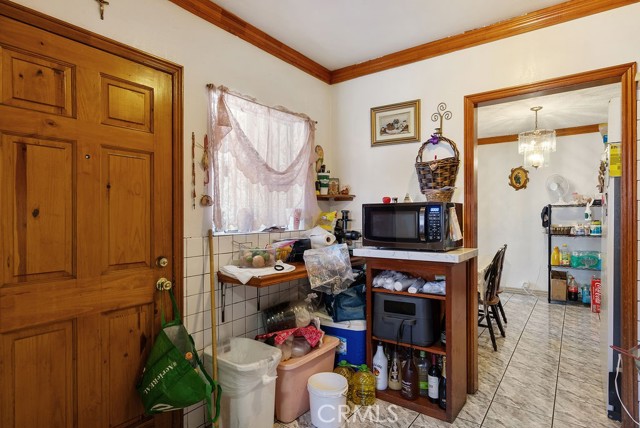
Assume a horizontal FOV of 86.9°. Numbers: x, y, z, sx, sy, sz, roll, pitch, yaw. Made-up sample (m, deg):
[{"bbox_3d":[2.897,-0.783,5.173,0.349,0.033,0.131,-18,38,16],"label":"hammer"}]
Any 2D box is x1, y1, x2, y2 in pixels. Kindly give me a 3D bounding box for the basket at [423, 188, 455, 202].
[{"bbox_3d":[0.813,-0.120,2.310,0.200,0.100,0.190,0,0,37],"label":"basket"}]

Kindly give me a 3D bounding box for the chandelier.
[{"bbox_3d":[2.571,-0.896,4.000,0.380,0.730,0.380,0,0,37],"label":"chandelier"}]

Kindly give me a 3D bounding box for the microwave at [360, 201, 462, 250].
[{"bbox_3d":[0.646,0.085,2.381,0.560,0.310,0.450,0,0,37],"label":"microwave"}]

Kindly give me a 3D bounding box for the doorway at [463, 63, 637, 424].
[{"bbox_3d":[1.407,0.210,2.164,0.895,2.080,0.130,0,0,37],"label":"doorway"}]

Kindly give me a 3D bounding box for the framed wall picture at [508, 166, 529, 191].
[{"bbox_3d":[3.102,-0.558,5.269,0.270,0.380,0.030,0,0,37],"label":"framed wall picture"}]

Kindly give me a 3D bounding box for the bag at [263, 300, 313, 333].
[{"bbox_3d":[-0.191,0.710,2.372,0.240,0.220,0.390,0,0,37],"label":"bag"}]

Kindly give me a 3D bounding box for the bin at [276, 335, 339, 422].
[{"bbox_3d":[-0.163,1.060,2.251,0.410,0.380,0.570,0,0,37],"label":"bin"}]

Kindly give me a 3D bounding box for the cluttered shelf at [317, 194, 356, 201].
[{"bbox_3d":[0.112,-0.142,2.988,0.380,0.050,0.220,0,0,-8],"label":"cluttered shelf"}]

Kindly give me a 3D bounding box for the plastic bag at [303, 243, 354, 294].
[{"bbox_3d":[0.055,0.350,2.170,0.280,0.300,0.160,-12,-6,17],"label":"plastic bag"}]

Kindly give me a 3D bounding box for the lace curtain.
[{"bbox_3d":[-0.339,-0.322,2.466,0.090,0.910,1.050,0,0,37],"label":"lace curtain"}]

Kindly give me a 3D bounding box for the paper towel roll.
[{"bbox_3d":[-0.008,0.198,2.530,0.110,0.110,0.260,0,0,-44],"label":"paper towel roll"}]

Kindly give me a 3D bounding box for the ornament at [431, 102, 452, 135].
[{"bbox_3d":[0.885,-0.690,2.463,0.160,0.250,0.050,0,0,37],"label":"ornament"}]

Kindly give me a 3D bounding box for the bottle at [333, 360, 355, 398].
[{"bbox_3d":[0.171,1.120,2.310,0.150,0.260,0.150,0,0,37],"label":"bottle"}]

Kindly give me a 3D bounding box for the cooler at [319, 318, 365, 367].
[{"bbox_3d":[0.195,1.037,2.772,0.460,0.430,0.330,0,0,32],"label":"cooler"}]

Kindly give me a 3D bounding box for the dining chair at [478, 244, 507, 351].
[{"bbox_3d":[1.560,0.785,3.382,0.520,0.930,0.460,0,0,37],"label":"dining chair"}]

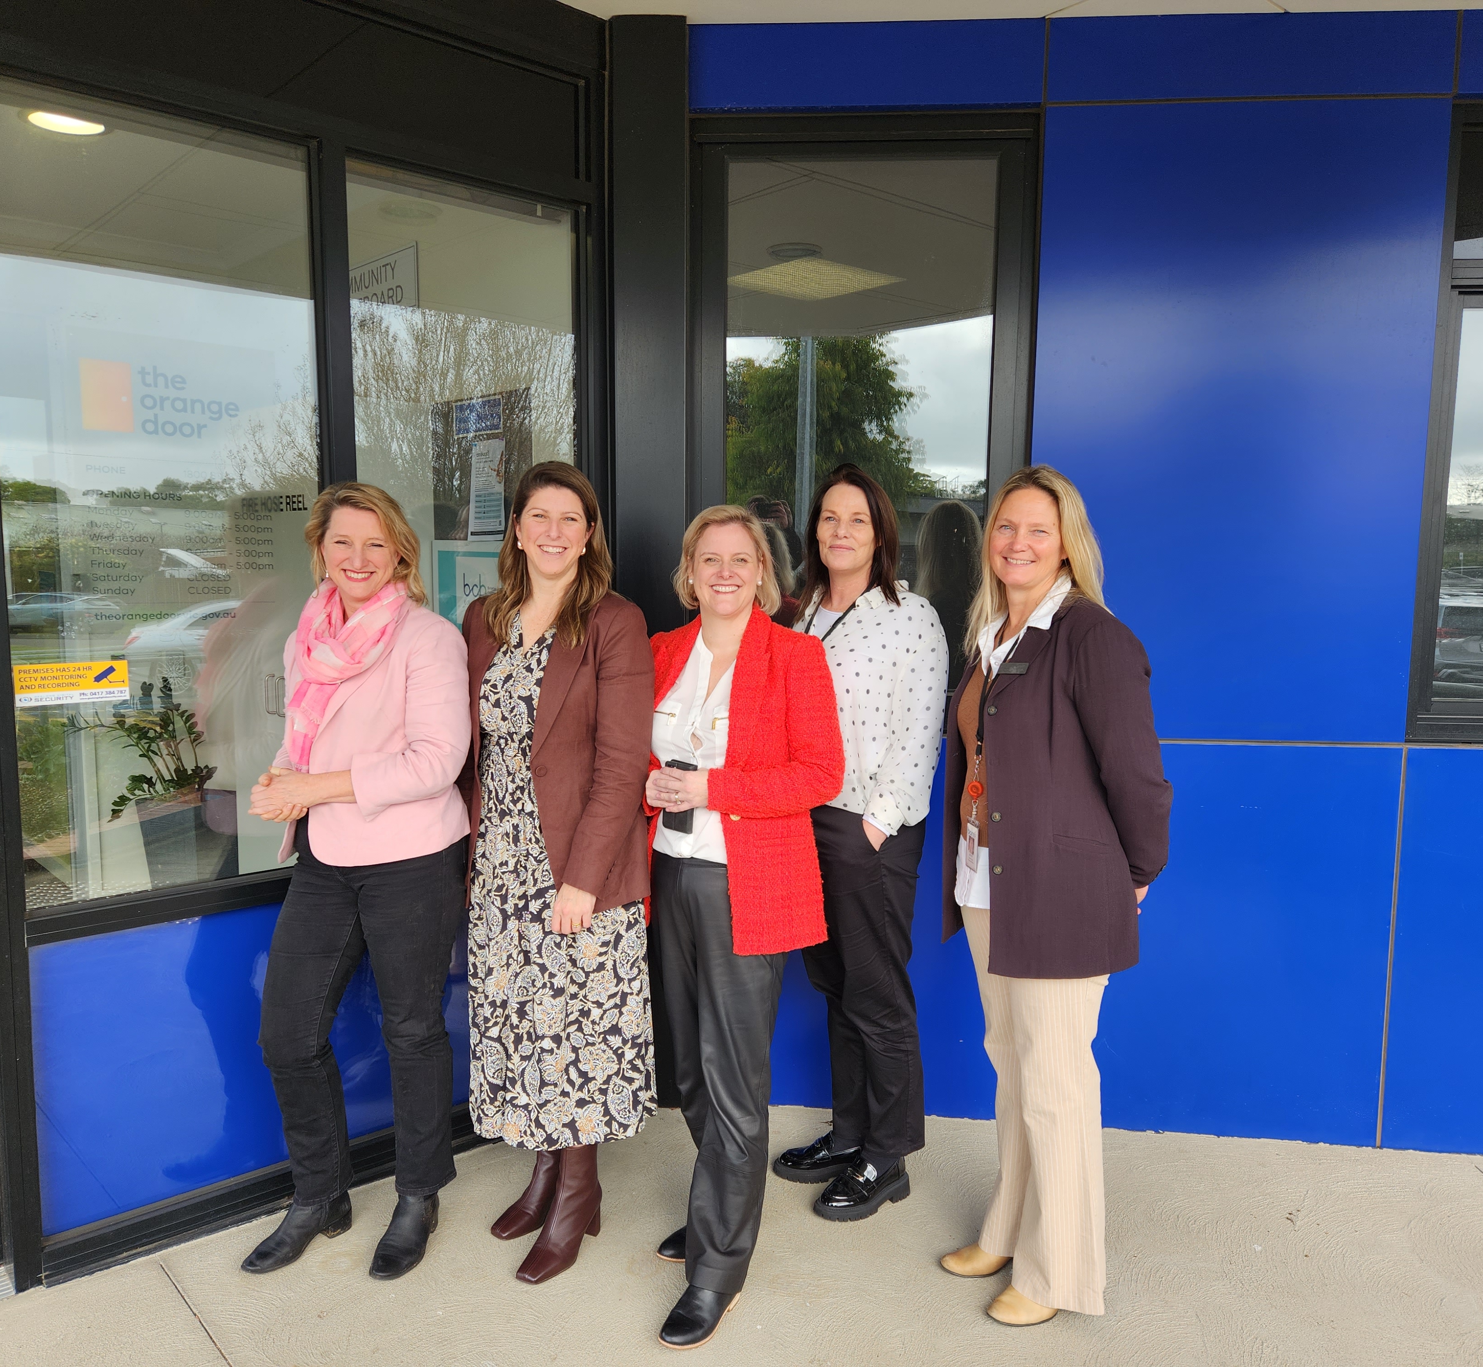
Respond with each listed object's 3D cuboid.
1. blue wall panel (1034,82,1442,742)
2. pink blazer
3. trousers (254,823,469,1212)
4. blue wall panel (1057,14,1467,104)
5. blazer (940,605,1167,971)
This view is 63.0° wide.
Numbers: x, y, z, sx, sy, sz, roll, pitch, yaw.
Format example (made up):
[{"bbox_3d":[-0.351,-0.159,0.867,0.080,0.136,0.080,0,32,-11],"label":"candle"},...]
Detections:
[{"bbox_3d":[1.185,-0.613,2.955,0.944,1.535,0.030,1,7,3],"label":"blue wall panel"},{"bbox_3d":[-0.766,0.098,2.498,0.430,0.550,0.290,4,7,25],"label":"pink blazer"},{"bbox_3d":[-0.783,0.699,2.536,0.400,0.890,0.360,5,8,33],"label":"trousers"},{"bbox_3d":[1.190,-1.470,2.851,0.931,0.193,0.030,1,7,5],"label":"blue wall panel"},{"bbox_3d":[0.621,0.183,2.392,0.370,0.750,0.450,-4,8,-35],"label":"blazer"}]

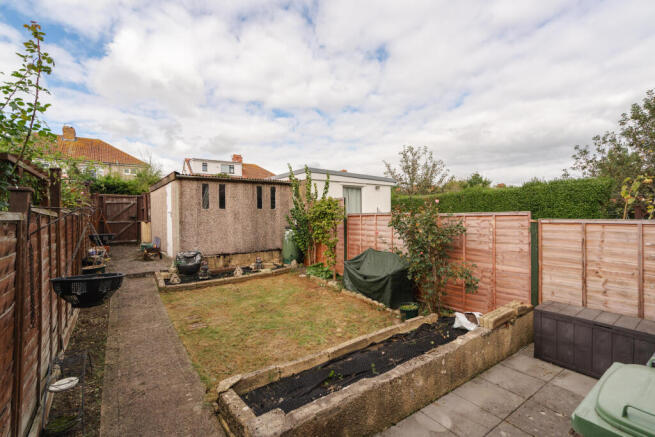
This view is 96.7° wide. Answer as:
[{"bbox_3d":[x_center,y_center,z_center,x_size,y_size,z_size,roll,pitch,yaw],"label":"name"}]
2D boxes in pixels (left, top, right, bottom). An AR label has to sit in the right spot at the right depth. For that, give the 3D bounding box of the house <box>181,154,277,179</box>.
[{"bbox_3d":[-10.616,-3.200,33.424,11.500,8.300,8.000,0,0,-36],"label":"house"}]

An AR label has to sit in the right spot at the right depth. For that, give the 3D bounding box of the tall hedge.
[{"bbox_3d":[4.764,0.250,9.621,1.000,2.300,6.800,0,0,-36],"label":"tall hedge"}]

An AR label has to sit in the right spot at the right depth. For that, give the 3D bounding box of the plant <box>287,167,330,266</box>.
[{"bbox_3d":[-0.533,-0.125,7.763,0.750,2.750,1.000,0,0,-36],"label":"plant"}]

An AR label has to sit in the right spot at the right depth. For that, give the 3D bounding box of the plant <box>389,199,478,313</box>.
[{"bbox_3d":[1.640,0.555,4.505,0.700,1.730,1.100,0,0,-36],"label":"plant"}]

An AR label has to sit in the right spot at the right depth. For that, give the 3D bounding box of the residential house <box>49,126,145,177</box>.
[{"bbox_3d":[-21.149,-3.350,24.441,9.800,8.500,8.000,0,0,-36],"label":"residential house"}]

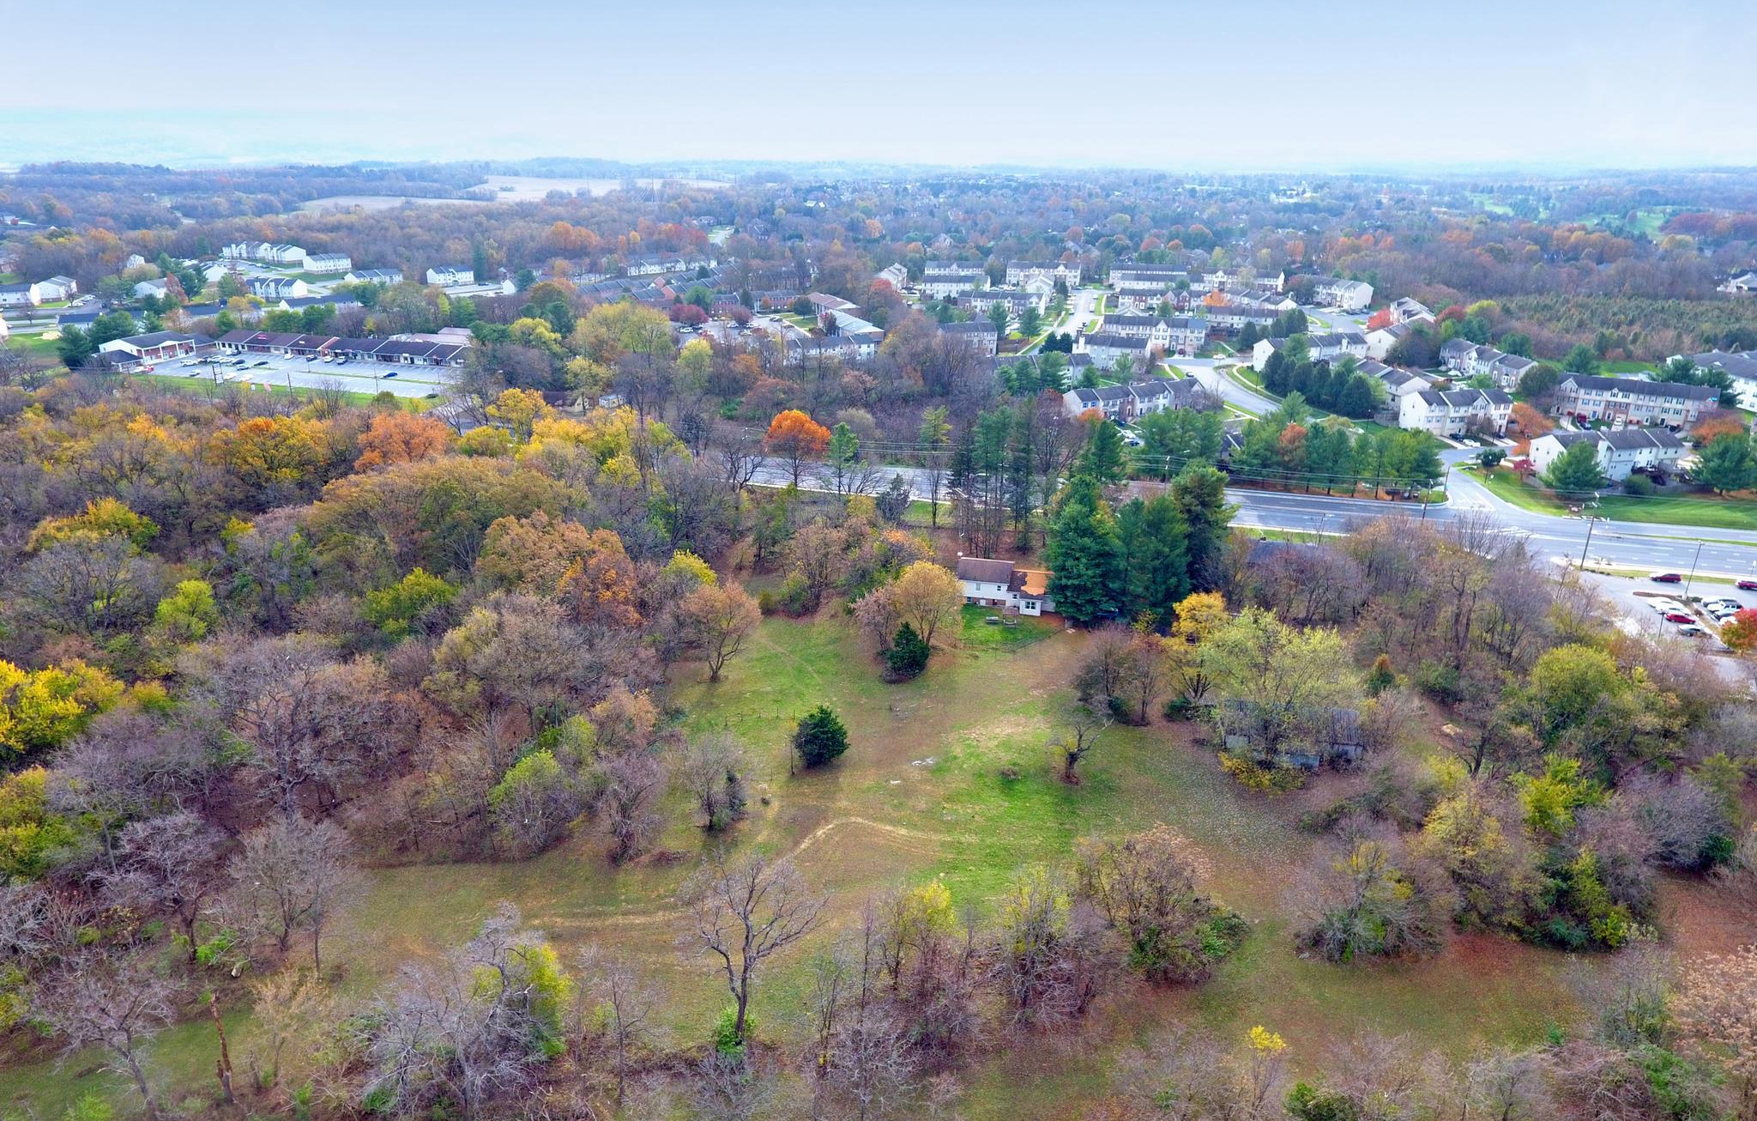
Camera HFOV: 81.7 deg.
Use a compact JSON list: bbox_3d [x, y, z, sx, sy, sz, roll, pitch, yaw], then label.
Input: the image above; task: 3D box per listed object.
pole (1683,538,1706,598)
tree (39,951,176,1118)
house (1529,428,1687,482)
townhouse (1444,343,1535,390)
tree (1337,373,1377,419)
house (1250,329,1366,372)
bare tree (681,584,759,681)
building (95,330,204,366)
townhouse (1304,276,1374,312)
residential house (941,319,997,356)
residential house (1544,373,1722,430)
[{"bbox_3d":[135.720,1.480,168.770,1.200,10.460,0.600,0,22,0],"label":"pole"},{"bbox_3d":[-60.387,38.941,80.891,9.000,14.500,9.000,0,21,0],"label":"tree"},{"bbox_3d":[172.770,-24.660,240.480,30.500,10.600,11.000,-4,22,-11],"label":"house"},{"bbox_3d":[206.430,-65.890,341.710,9.830,10.030,37.740,-3,22,-8],"label":"townhouse"},{"bbox_3d":[142.080,-48.520,300.000,10.730,11.640,10.200,0,21,0],"label":"tree"},{"bbox_3d":[147.610,-70.890,346.860,36.230,11.480,10.640,-6,22,-14],"label":"house"},{"bbox_3d":[-23.710,11.010,149.420,11.480,14.560,10.910,0,21,0],"label":"bare tree"},{"bbox_3d":[-285.970,-84.200,398.860,23.500,8.000,24.500,6,22,14],"label":"building"},{"bbox_3d":[213.872,-124.176,468.756,8.900,11.500,38.000,-3,22,-8],"label":"townhouse"},{"bbox_3d":[32.840,-82.390,375.880,21.040,10.800,11.000,-1,21,-3],"label":"residential house"},{"bbox_3d":[216.350,-45.700,290.530,36.330,11.310,10.920,16,27,35],"label":"residential house"}]

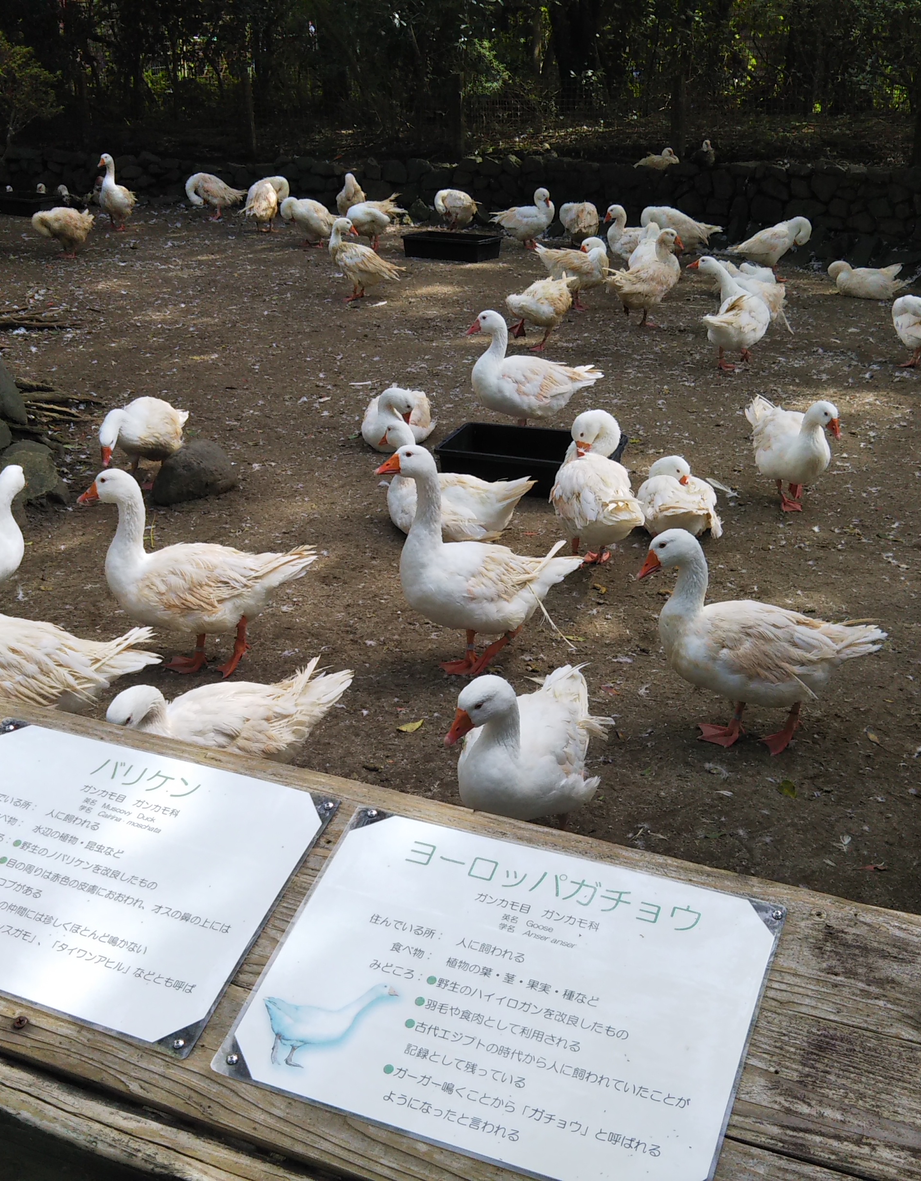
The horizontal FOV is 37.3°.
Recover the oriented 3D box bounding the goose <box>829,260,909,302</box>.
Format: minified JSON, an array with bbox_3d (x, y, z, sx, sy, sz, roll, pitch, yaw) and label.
[{"bbox_3d":[2.898,-2.225,9.703,0.559,0.258,0.267,4,23,8],"label":"goose"}]

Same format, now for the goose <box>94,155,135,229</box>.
[{"bbox_3d":[-3.123,-3.639,12.454,0.258,0.662,0.602,8,23,17],"label":"goose"}]

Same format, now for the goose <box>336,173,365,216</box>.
[{"bbox_3d":[-1.066,-3.811,13.328,0.280,0.530,0.500,-1,22,-6],"label":"goose"}]

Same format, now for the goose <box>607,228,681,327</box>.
[{"bbox_3d":[1.169,-2.016,8.709,0.570,0.580,0.270,-8,24,-20],"label":"goose"}]

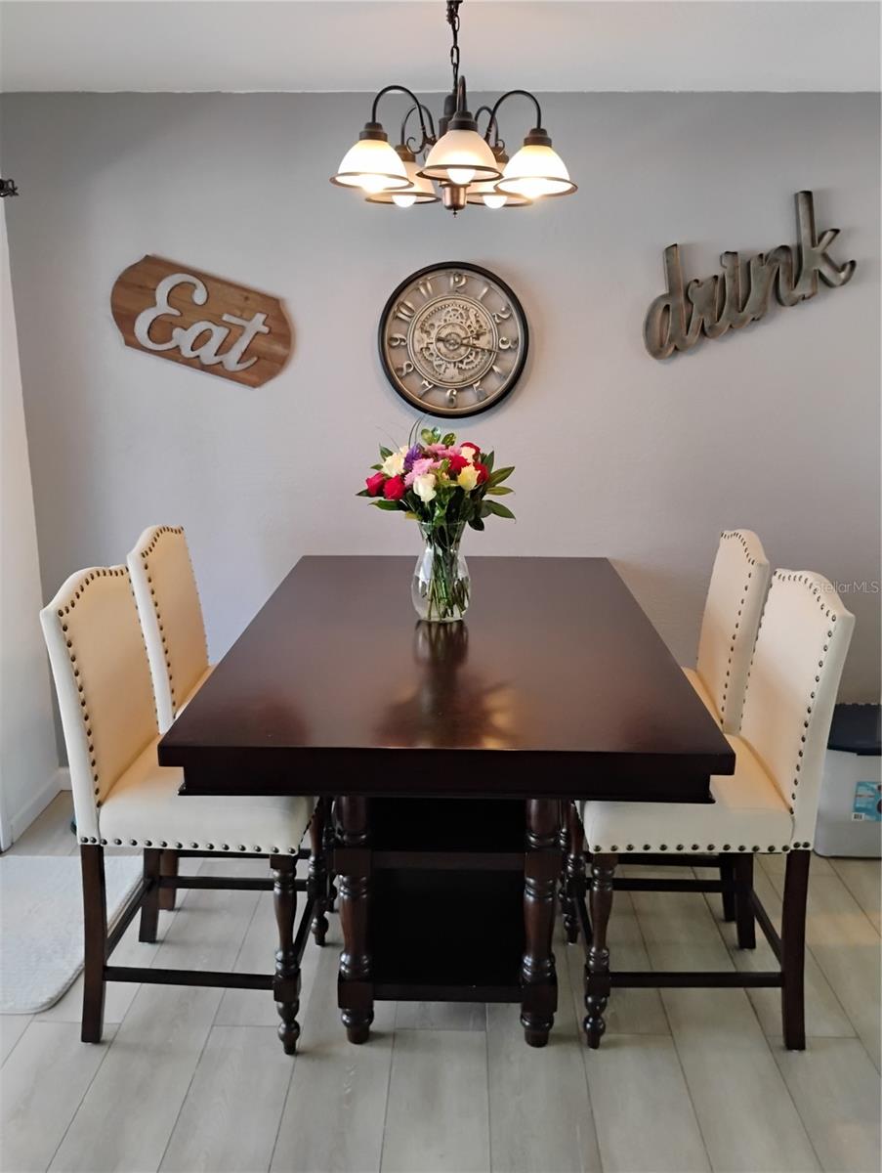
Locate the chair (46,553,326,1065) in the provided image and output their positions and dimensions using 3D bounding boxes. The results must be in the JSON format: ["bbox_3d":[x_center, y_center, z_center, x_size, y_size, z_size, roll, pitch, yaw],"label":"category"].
[{"bbox_3d":[-0.581,0.500,2.371,0.570,1.140,0.470,1,14,1],"label":"chair"}]

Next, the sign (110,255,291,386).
[{"bbox_3d":[-0.784,-0.869,3.128,0.607,0.302,0.030,18,14,-3],"label":"sign"}]

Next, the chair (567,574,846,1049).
[{"bbox_3d":[0.615,0.505,2.377,0.570,1.140,0.470,1,14,1],"label":"chair"}]

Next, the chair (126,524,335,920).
[{"bbox_3d":[-0.562,0.362,2.908,0.570,1.140,0.470,1,14,1],"label":"chair"}]

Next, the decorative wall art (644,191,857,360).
[{"bbox_3d":[0.958,-1.006,3.042,0.700,0.330,0.050,-21,13,7],"label":"decorative wall art"}]

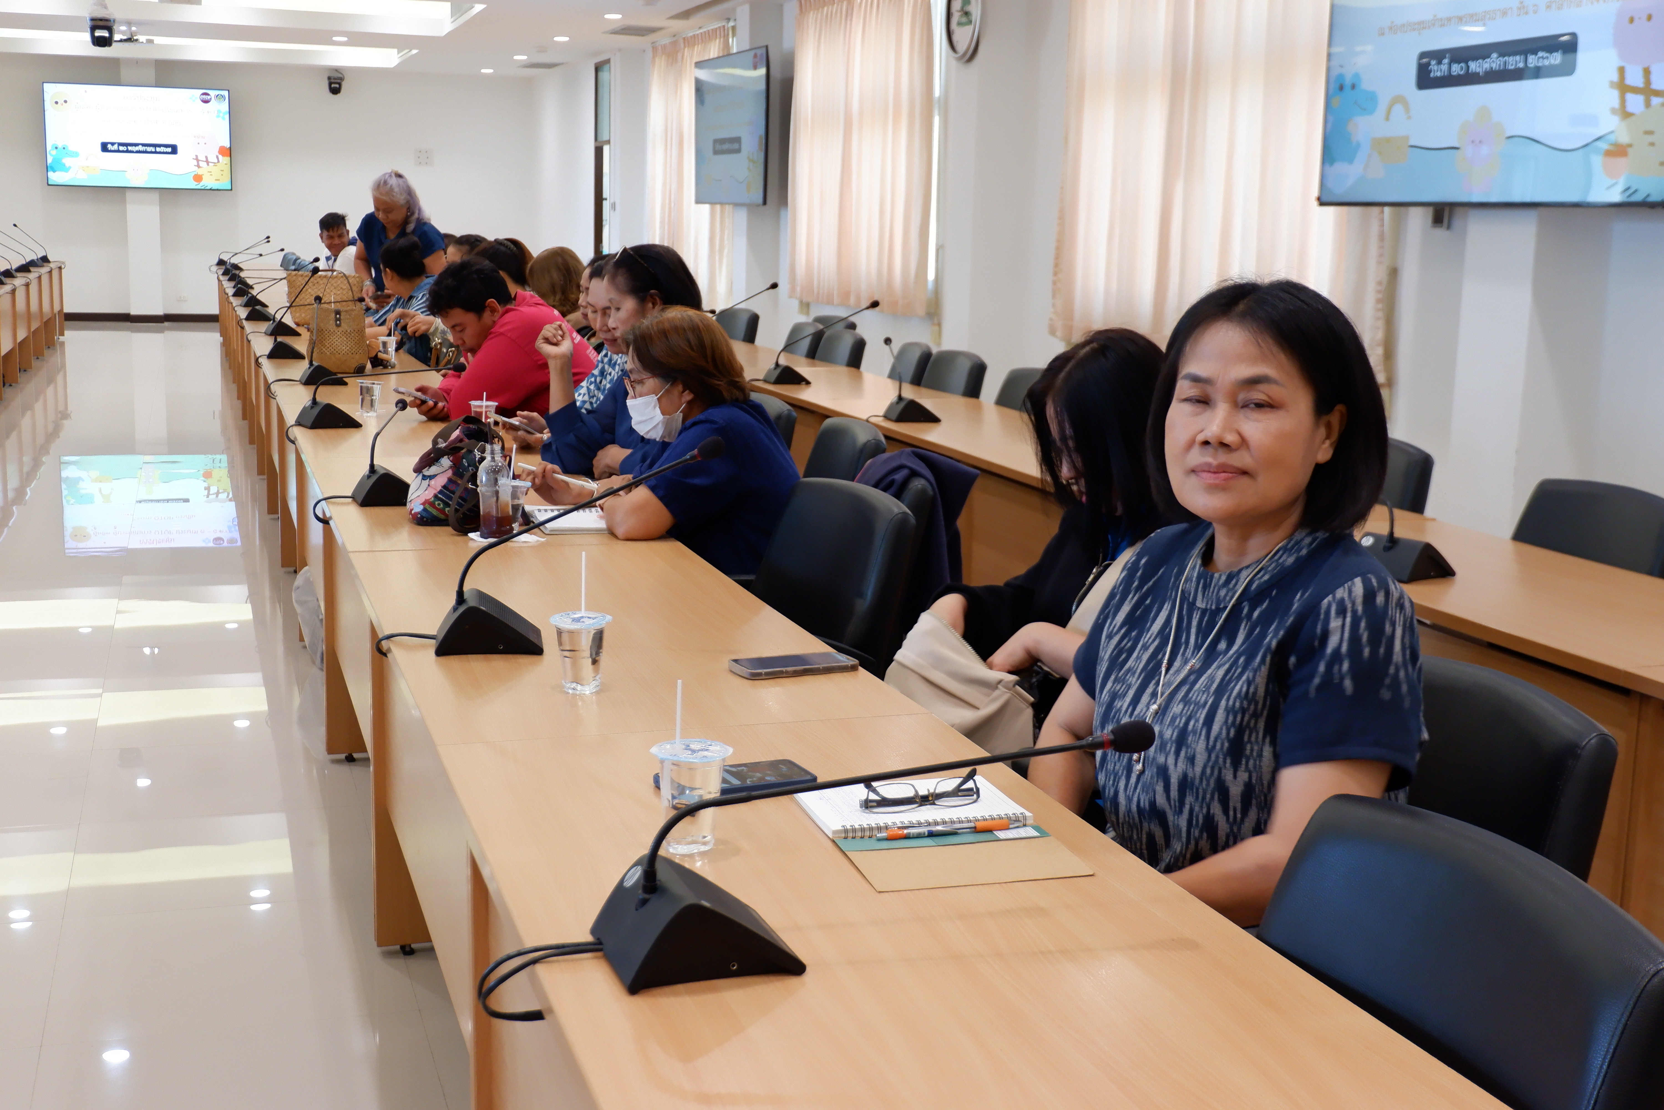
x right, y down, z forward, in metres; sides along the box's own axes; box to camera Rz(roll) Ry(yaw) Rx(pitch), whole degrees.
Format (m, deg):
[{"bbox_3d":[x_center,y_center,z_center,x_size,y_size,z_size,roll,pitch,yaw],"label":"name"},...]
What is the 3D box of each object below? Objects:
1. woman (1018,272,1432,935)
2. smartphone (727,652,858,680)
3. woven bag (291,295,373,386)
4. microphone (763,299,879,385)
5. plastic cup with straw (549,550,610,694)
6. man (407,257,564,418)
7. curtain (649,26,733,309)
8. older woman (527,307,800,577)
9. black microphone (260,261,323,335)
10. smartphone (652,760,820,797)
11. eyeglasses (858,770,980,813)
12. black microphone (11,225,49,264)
[{"bbox_3d":[0.310,0.360,1.883,0.660,1.275,0.480,-6,13,-35],"label":"woman"},{"bbox_3d":[-0.049,0.146,2.387,0.163,0.011,0.075,-2,11,-19],"label":"smartphone"},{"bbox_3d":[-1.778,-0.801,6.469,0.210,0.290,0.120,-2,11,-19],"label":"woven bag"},{"bbox_3d":[-0.033,-0.777,6.566,0.400,0.300,0.130,-2,11,-20],"label":"microphone"},{"bbox_3d":[-0.321,0.083,2.281,0.076,0.176,0.076,2,11,0],"label":"plastic cup with straw"},{"bbox_3d":[-0.866,-0.245,5.179,0.780,1.180,0.550,0,11,-8],"label":"man"},{"bbox_3d":[-1.156,-3.053,14.316,0.150,2.100,2.450,-2,11,-19],"label":"curtain"},{"bbox_3d":[-0.259,0.091,3.617,0.650,1.160,0.480,-2,11,-19],"label":"older woman"},{"bbox_3d":[-2.459,-1.164,8.244,0.228,0.314,0.160,-2,11,-19],"label":"black microphone"},{"bbox_3d":[-0.103,0.238,1.901,0.165,0.011,0.079,-3,12,-24],"label":"smartphone"},{"bbox_3d":[0.086,0.239,1.841,0.130,0.036,0.045,-2,11,-21],"label":"eyeglasses"},{"bbox_3d":[-7.330,-2.853,16.503,0.330,0.346,0.170,-2,11,-19],"label":"black microphone"}]

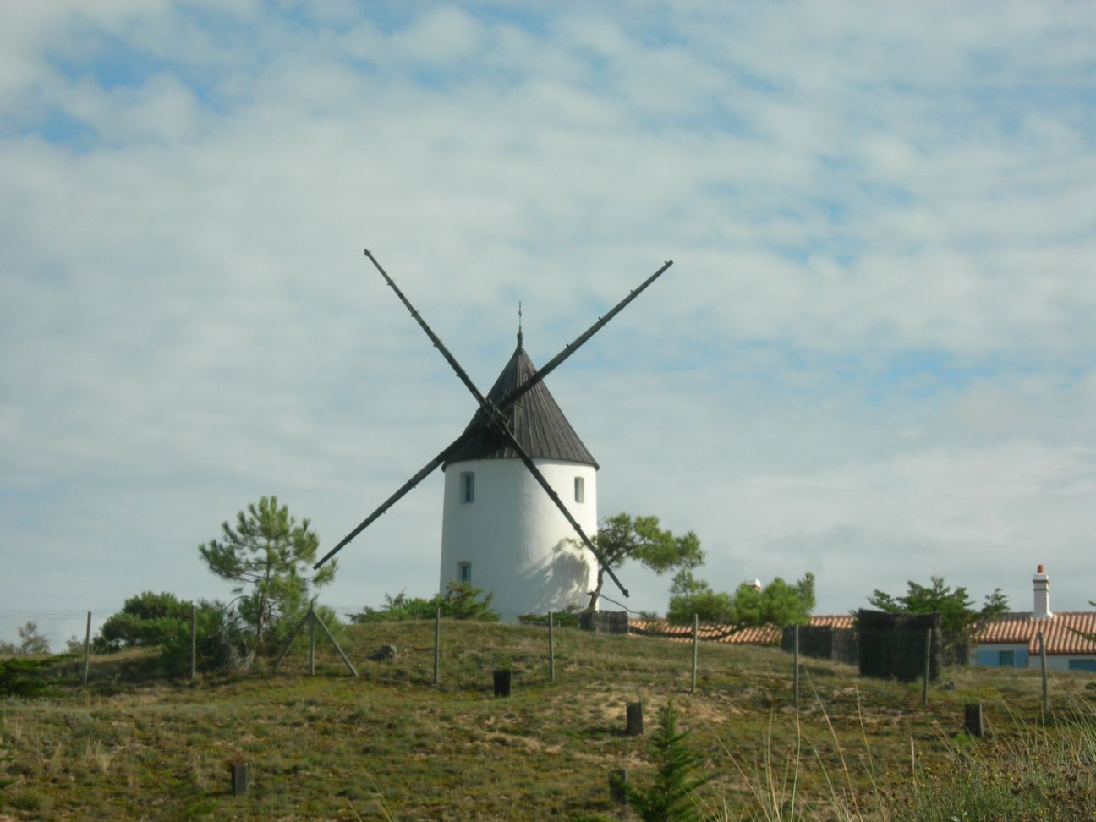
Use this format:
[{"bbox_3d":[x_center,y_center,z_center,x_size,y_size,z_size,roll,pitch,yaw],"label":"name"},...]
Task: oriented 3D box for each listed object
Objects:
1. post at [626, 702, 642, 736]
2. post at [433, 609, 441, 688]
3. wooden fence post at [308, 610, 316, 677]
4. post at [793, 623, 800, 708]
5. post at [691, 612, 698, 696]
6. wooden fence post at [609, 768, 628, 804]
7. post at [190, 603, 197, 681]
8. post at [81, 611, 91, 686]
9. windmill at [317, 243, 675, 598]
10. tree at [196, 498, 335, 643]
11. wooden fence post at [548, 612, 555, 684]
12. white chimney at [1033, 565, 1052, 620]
[{"bbox_3d":[1.346,4.814,51.000,0.250,0.522,0.250,0,-8,0],"label":"post"},{"bbox_3d":[-1.960,4.152,57.500,0.077,1.411,0.077,3,-7,-2],"label":"post"},{"bbox_3d":[-4.477,4.420,62.000,0.083,1.286,0.083,0,-8,0],"label":"wooden fence post"},{"bbox_3d":[4.282,4.367,56.000,0.073,1.460,0.073,0,-7,4],"label":"post"},{"bbox_3d":[2.702,4.474,60.000,0.083,1.465,0.083,1,-8,0],"label":"post"},{"bbox_3d":[0.940,4.939,43.000,0.230,0.476,0.220,0,-7,1],"label":"wooden fence post"},{"bbox_3d":[-6.291,4.112,58.000,0.073,1.390,0.073,1,-7,-6],"label":"post"},{"bbox_3d":[-8.891,4.590,63.000,0.083,1.456,0.083,3,-8,0],"label":"post"},{"bbox_3d":[-1.057,0.926,114.541,12.673,13.435,6.859,-3,-9,20],"label":"windmill"},{"bbox_3d":[-5.512,3.151,64.000,2.672,2.966,2.500,1,-7,-5],"label":"tree"},{"bbox_3d":[0.076,4.196,58.000,0.077,1.284,0.077,-2,-7,0],"label":"wooden fence post"},{"bbox_3d":[18.164,6.632,120.000,0.600,2.016,0.630,-2,-8,17],"label":"white chimney"}]

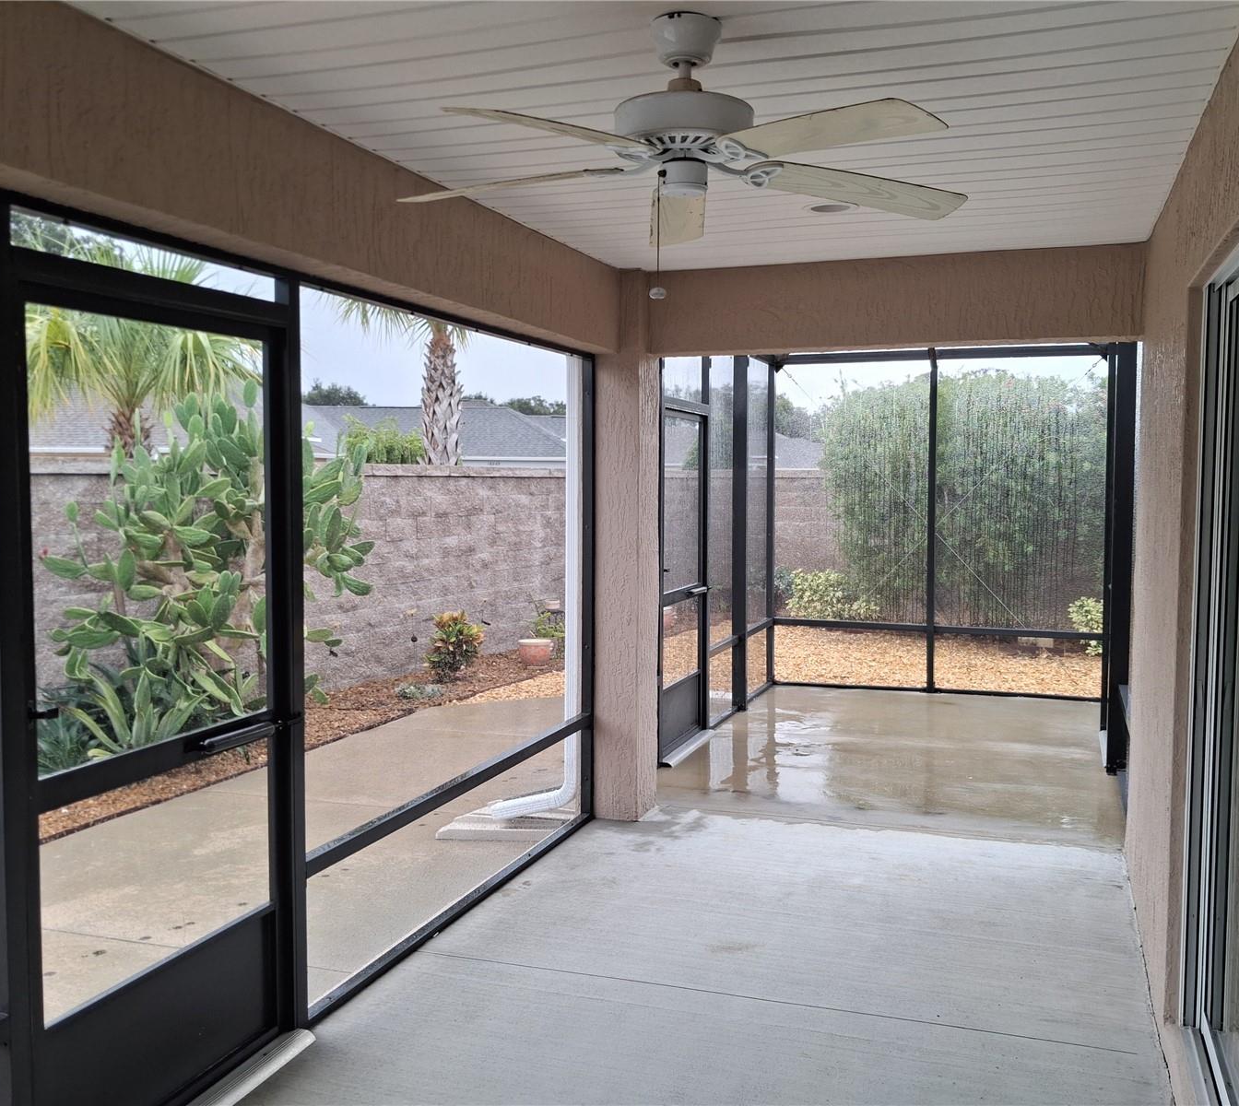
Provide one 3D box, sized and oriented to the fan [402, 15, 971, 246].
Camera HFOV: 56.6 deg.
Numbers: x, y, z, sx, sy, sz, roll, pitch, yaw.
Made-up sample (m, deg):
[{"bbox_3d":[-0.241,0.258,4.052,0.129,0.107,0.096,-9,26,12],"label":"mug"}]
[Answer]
[{"bbox_3d":[0.134,-0.918,2.421,1.290,0.354,1.270,0,4,2],"label":"fan"}]

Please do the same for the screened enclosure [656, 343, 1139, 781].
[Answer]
[{"bbox_3d":[1.810,-0.172,7.184,2.500,2.680,3.500,1,4,20],"label":"screened enclosure"}]

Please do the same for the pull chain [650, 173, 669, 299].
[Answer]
[{"bbox_3d":[0.082,-0.655,2.375,0.033,0.261,0.033,2,4,20],"label":"pull chain"}]

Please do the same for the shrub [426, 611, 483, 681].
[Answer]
[{"bbox_3d":[-1.432,0.811,10.000,0.480,0.610,0.460,0,4,-8],"label":"shrub"}]

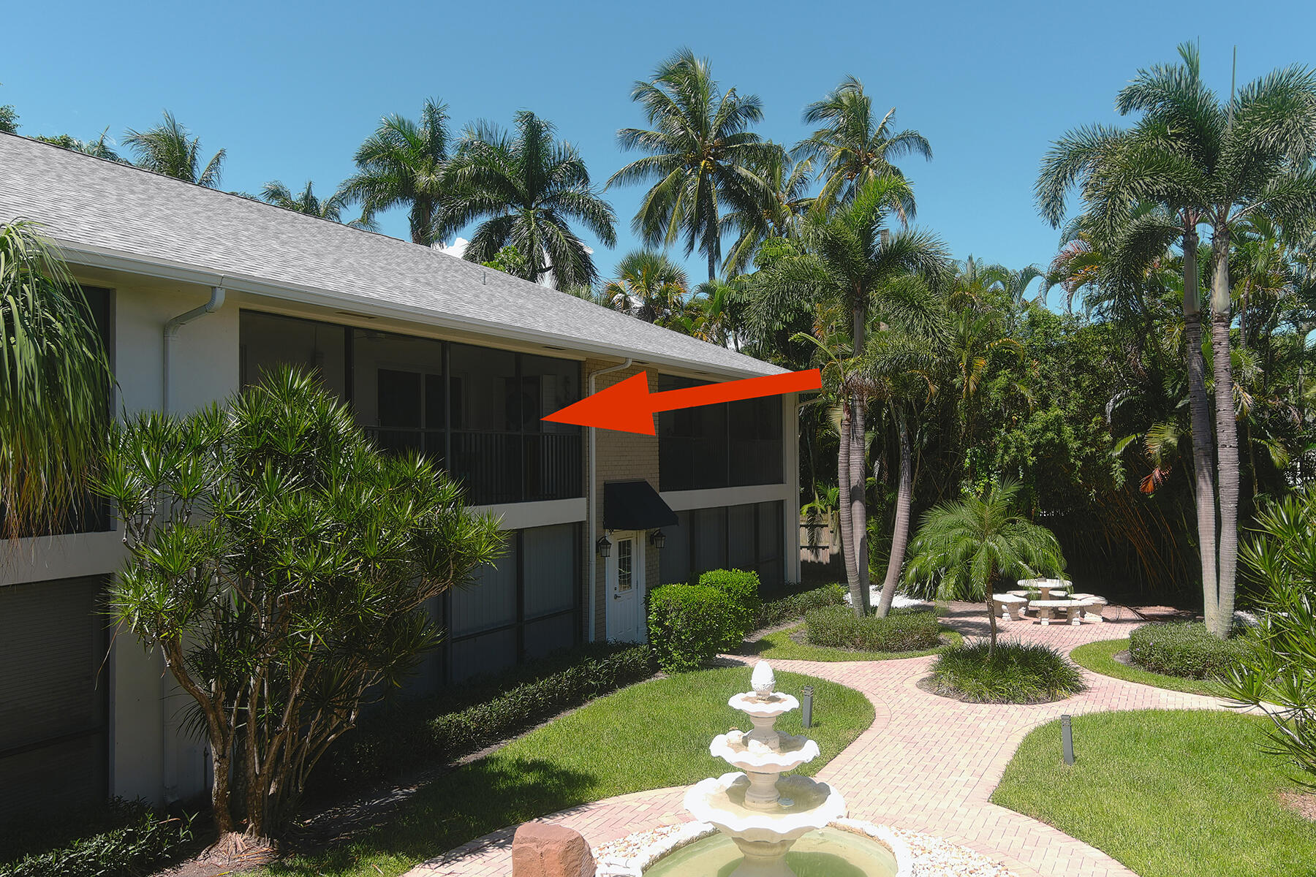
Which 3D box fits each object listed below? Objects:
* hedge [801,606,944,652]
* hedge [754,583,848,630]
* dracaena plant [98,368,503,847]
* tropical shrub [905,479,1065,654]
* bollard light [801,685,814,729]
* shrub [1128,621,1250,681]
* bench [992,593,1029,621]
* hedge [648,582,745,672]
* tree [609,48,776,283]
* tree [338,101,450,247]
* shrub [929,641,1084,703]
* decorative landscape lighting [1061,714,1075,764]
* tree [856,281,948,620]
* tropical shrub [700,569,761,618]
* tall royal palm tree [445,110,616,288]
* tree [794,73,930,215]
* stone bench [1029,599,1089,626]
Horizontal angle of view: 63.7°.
[{"bbox_3d":[4.061,3.524,19.748,2.300,0.460,2.650,0,-1,27],"label":"hedge"},{"bbox_3d":[3.150,3.571,22.753,0.900,0.450,4.200,-1,-1,33],"label":"hedge"},{"bbox_3d":[-3.300,1.491,9.829,3.600,4.250,3.300,0,-1,0],"label":"dracaena plant"},{"bbox_3d":[4.970,2.170,16.170,2.400,3.080,2.350,0,-1,0],"label":"tropical shrub"},{"bbox_3d":[1.900,3.401,13.404,0.090,0.530,0.090,2,-1,27],"label":"bollard light"},{"bbox_3d":[8.949,3.492,17.447,2.200,0.460,2.700,0,-1,27],"label":"shrub"},{"bbox_3d":[7.380,3.585,22.299,0.500,0.430,1.150,0,-1,-6],"label":"bench"},{"bbox_3d":[0.540,3.097,17.356,1.150,1.260,1.200,0,-1,27],"label":"hedge"},{"bbox_3d":[1.450,-5.708,42.089,6.800,19.600,6.800,0,-1,0],"label":"tree"},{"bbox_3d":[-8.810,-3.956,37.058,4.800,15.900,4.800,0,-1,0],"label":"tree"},{"bbox_3d":[5.270,3.478,16.050,2.300,0.460,2.250,0,-1,0],"label":"shrub"},{"bbox_3d":[4.550,3.364,11.804,0.090,0.560,0.090,-5,-1,27],"label":"decorative landscape lighting"},{"bbox_3d":[4.500,0.377,19.597,1.800,6.750,1.900,0,-1,0],"label":"tree"},{"bbox_3d":[1.270,3.060,18.900,1.050,1.300,1.050,0,-1,27],"label":"tropical shrub"},{"bbox_3d":[-4.800,-4.138,40.066,6.500,16.400,6.400,0,-1,0],"label":"tall royal palm tree"},{"bbox_3d":[7.701,-4.815,40.071,5.100,17.700,5.100,0,-1,0],"label":"tree"},{"bbox_3d":[8.170,3.559,21.503,1.220,0.440,0.480,0,-1,2],"label":"stone bench"}]

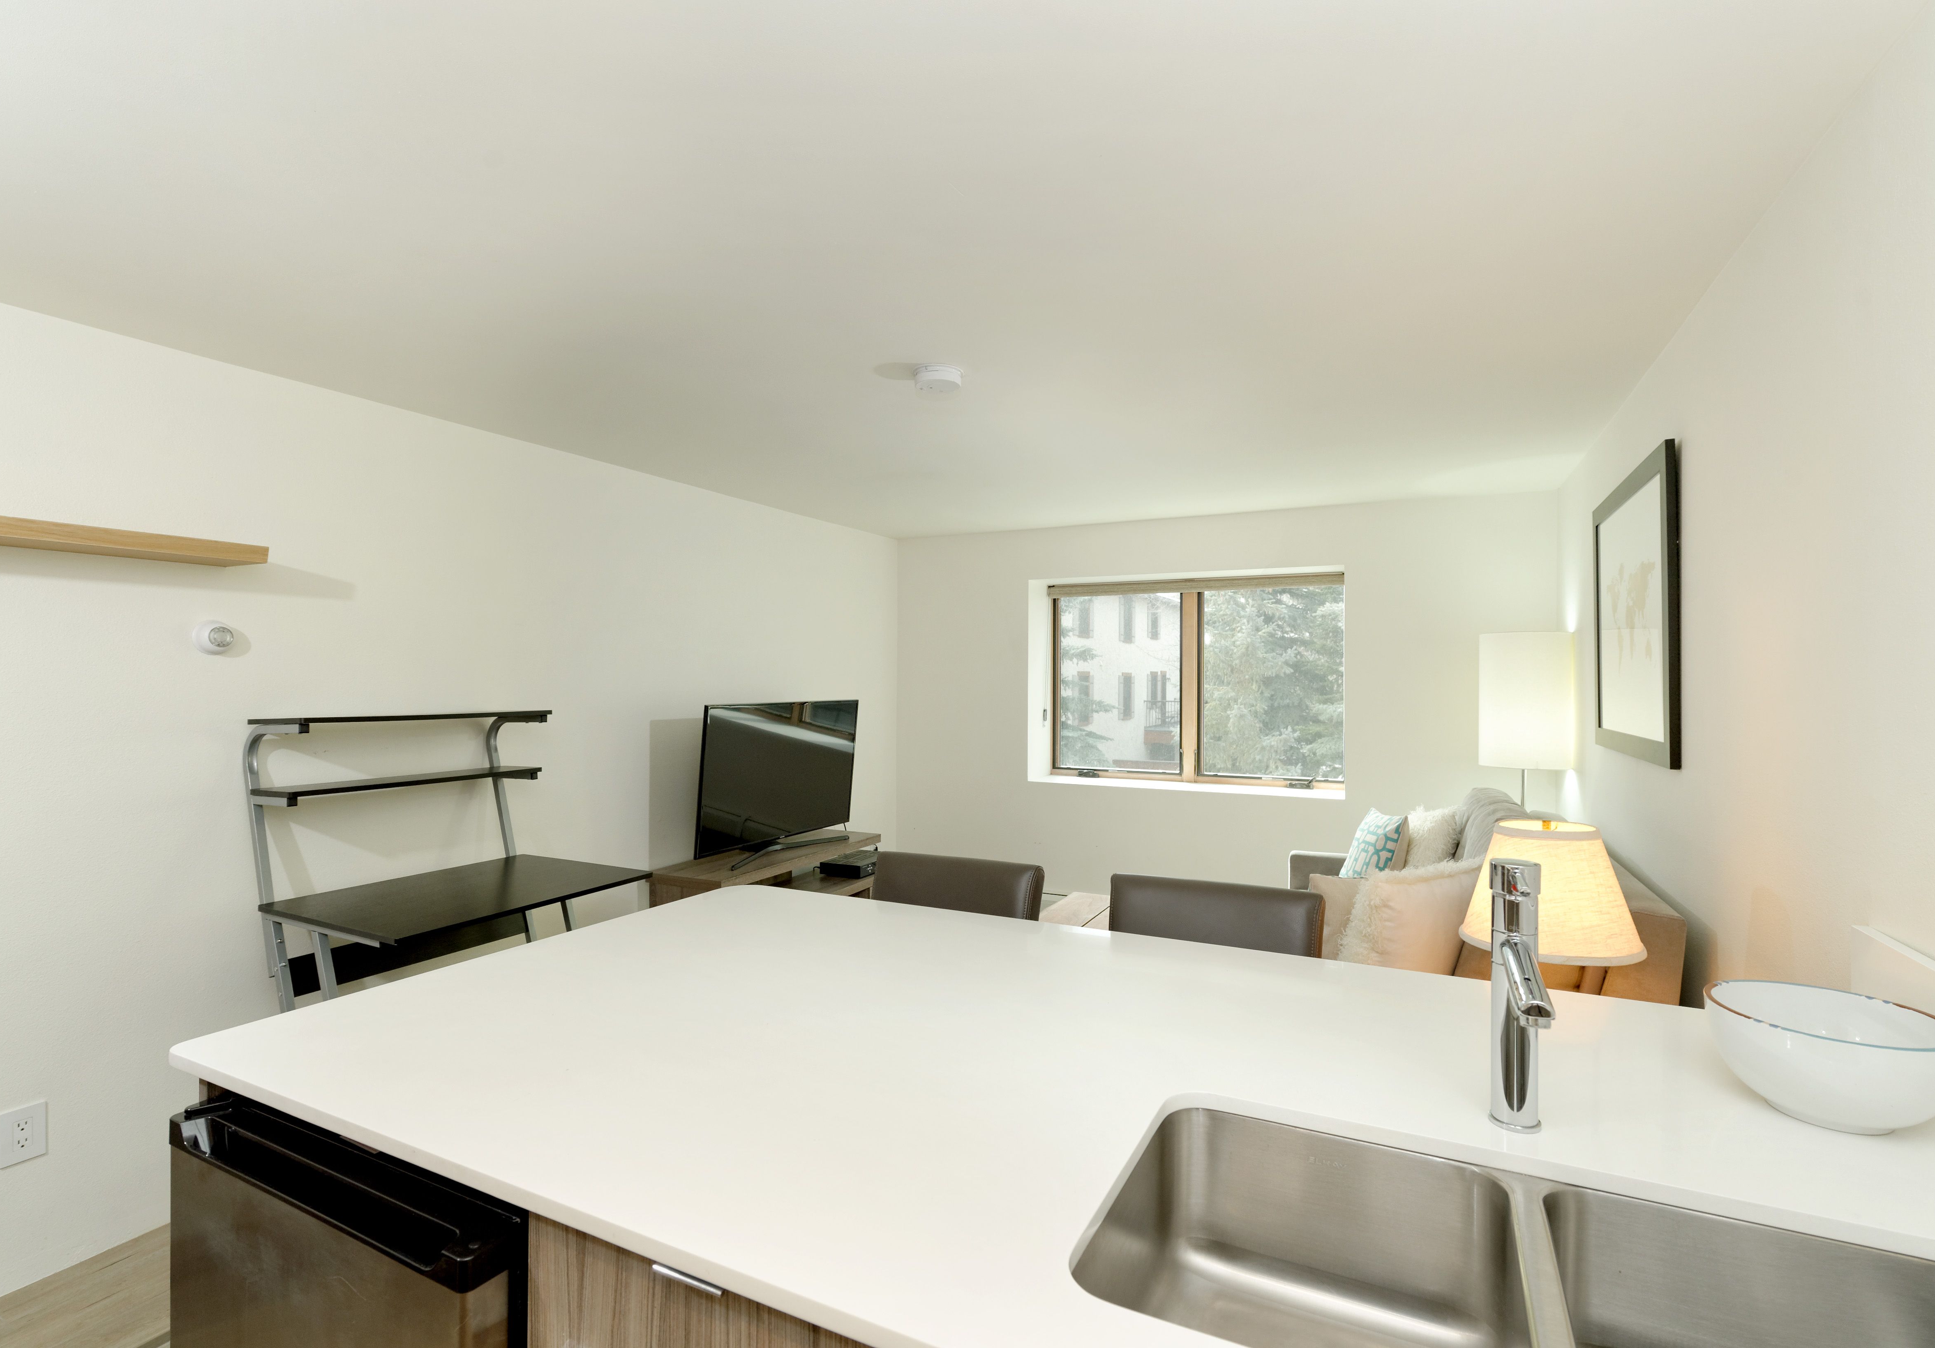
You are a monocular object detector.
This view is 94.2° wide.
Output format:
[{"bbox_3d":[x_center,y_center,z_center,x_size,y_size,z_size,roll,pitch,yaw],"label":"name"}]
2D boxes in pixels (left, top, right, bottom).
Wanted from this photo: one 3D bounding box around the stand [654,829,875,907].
[{"bbox_3d":[-0.865,1.100,4.074,0.385,0.583,1.180,0,0,27],"label":"stand"}]

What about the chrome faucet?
[{"bbox_3d":[0.539,0.331,0.878,0.050,0.268,0.165,0,0,27],"label":"chrome faucet"}]

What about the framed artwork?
[{"bbox_3d":[1.832,-0.158,2.495,0.026,0.759,1.015,0,0,27],"label":"framed artwork"}]

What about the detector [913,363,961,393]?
[{"bbox_3d":[-0.080,-0.792,2.435,0.137,0.038,0.137,0,0,0],"label":"detector"}]

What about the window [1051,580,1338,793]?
[{"bbox_3d":[1.216,0.039,4.954,1.615,1.105,0.080,0,0,27],"label":"window"}]

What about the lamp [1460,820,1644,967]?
[{"bbox_3d":[1.096,0.549,1.685,0.290,0.525,0.290,0,0,27],"label":"lamp"}]

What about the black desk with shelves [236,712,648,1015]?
[{"bbox_3d":[-1.438,0.758,2.578,0.690,1.258,0.780,0,0,27],"label":"black desk with shelves"}]

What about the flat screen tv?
[{"bbox_3d":[-0.835,0.468,4.092,0.180,0.677,1.105,0,0,27],"label":"flat screen tv"}]

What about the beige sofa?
[{"bbox_3d":[1.470,0.945,2.940,0.995,0.900,1.920,0,0,27],"label":"beige sofa"}]

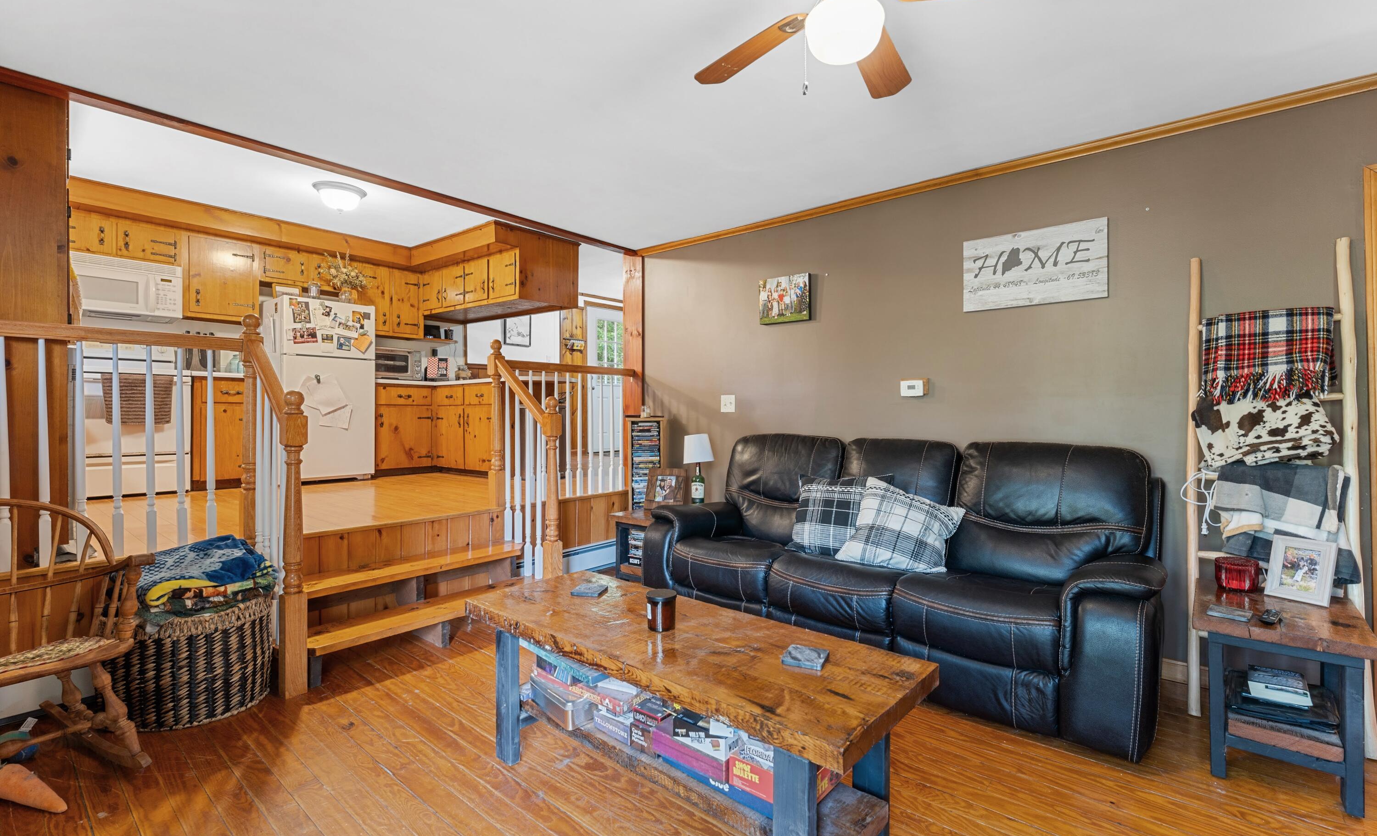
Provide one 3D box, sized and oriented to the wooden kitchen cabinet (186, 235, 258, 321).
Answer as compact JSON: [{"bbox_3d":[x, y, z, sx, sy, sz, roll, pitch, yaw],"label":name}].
[{"bbox_3d":[-3.957,-1.136,4.831,0.320,0.698,0.493,0,0,40],"label":"wooden kitchen cabinet"}]

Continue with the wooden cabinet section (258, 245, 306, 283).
[{"bbox_3d":[-3.705,-1.356,5.189,0.300,0.294,0.361,1,1,39],"label":"wooden cabinet section"}]

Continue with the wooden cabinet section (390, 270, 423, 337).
[{"bbox_3d":[-3.022,-1.170,6.021,0.300,0.678,0.331,1,1,39],"label":"wooden cabinet section"}]

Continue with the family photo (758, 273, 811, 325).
[{"bbox_3d":[0.616,-0.753,3.680,0.362,0.287,0.033,0,0,40],"label":"family photo"}]

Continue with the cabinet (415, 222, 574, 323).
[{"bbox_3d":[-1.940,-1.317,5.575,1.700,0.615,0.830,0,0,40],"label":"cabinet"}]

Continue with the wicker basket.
[{"bbox_3d":[-1.981,0.930,2.289,0.500,0.395,0.500,0,0,40],"label":"wicker basket"}]

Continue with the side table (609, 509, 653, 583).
[{"bbox_3d":[-0.229,0.881,4.040,0.410,0.475,0.540,0,0,40],"label":"side table"}]

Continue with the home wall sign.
[{"bbox_3d":[1.665,-0.726,2.790,0.610,0.365,0.022,0,0,40],"label":"home wall sign"}]

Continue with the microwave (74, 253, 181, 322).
[{"bbox_3d":[-4.351,-0.980,4.332,0.370,0.415,0.755,0,0,40],"label":"microwave"}]

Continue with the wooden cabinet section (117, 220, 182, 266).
[{"bbox_3d":[-4.264,-1.336,4.510,0.300,0.295,0.371,1,1,39],"label":"wooden cabinet section"}]

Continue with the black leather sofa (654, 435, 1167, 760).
[{"bbox_3d":[0.858,0.612,2.887,2.340,1.025,0.860,0,0,40],"label":"black leather sofa"}]

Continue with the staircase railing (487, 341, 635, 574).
[{"bbox_3d":[-0.642,0.315,3.877,0.650,1.610,1.220,0,0,40],"label":"staircase railing"}]

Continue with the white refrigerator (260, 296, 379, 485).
[{"bbox_3d":[-3.391,-0.233,5.275,0.690,1.590,0.700,0,0,40],"label":"white refrigerator"}]

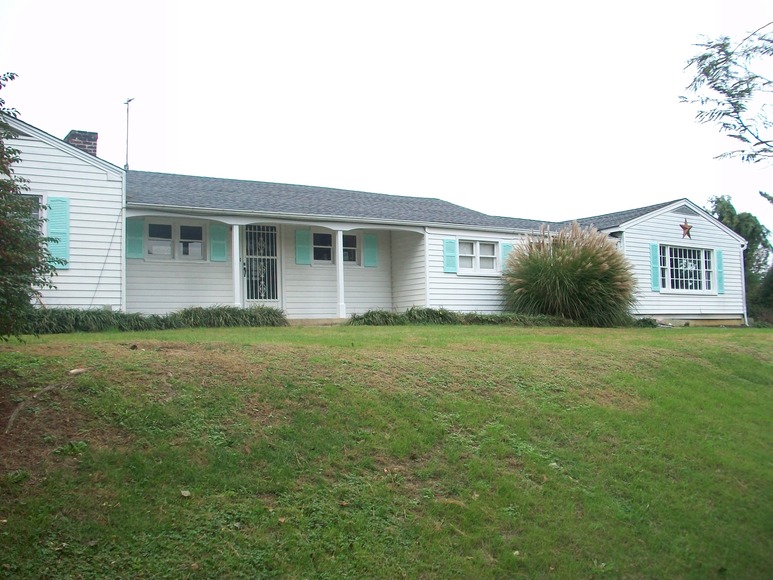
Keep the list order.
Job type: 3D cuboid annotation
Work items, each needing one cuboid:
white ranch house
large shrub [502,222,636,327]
[{"bbox_3d":[-0.941,-0.959,20.143,23.700,4.300,7.900,1,-5,-33],"label":"white ranch house"},{"bbox_3d":[4.252,-0.337,17.645,2.900,2.400,2.800,-1,-4,0],"label":"large shrub"}]

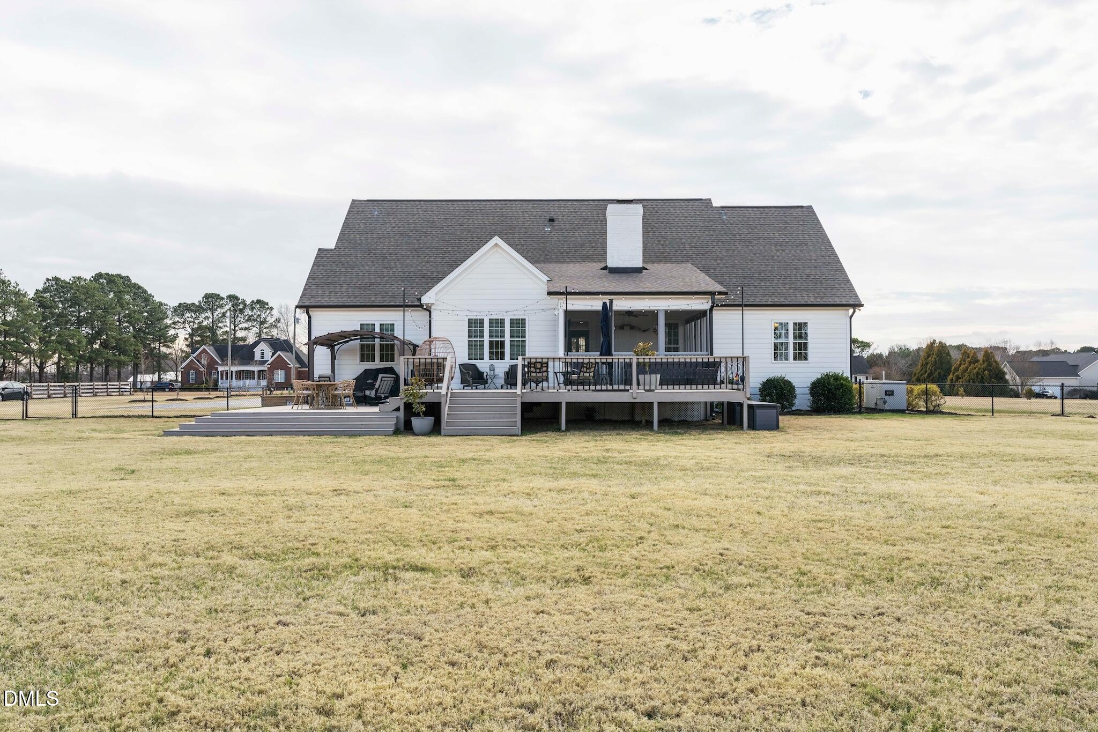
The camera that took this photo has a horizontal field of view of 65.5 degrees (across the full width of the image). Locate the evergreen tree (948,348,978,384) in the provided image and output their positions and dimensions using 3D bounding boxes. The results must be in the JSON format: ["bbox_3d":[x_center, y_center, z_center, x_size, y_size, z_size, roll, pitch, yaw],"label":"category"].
[{"bbox_3d":[44.601,0.561,92.000,3.600,5.400,3.600,0,-1,25],"label":"evergreen tree"}]

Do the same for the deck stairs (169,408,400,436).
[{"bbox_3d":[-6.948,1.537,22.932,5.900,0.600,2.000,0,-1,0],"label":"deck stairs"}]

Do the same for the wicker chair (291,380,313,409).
[{"bbox_3d":[-7.119,0.863,24.891,0.580,0.830,0.580,0,-1,-10],"label":"wicker chair"}]

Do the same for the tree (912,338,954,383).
[{"bbox_3d":[41.300,0.164,92.005,4.500,6.200,4.400,0,-1,25],"label":"tree"}]

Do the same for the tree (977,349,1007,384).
[{"bbox_3d":[47.501,0.658,91.999,3.800,5.200,3.700,0,-1,25],"label":"tree"}]

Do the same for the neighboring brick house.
[{"bbox_3d":[-53.500,-0.266,155.017,21.000,9.400,15.000,0,-1,-2],"label":"neighboring brick house"}]

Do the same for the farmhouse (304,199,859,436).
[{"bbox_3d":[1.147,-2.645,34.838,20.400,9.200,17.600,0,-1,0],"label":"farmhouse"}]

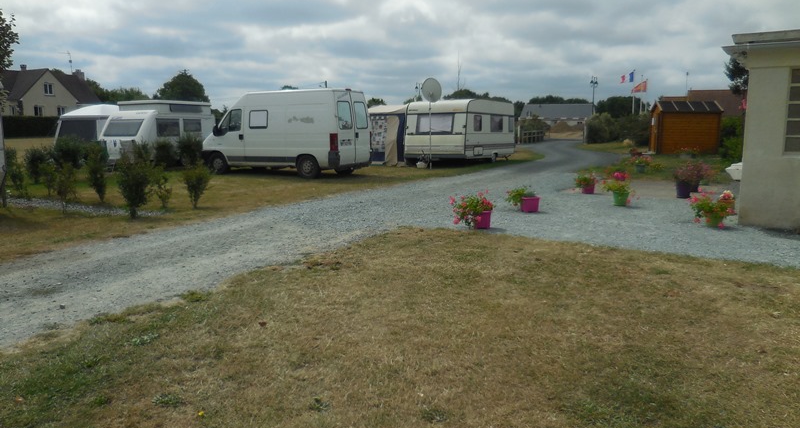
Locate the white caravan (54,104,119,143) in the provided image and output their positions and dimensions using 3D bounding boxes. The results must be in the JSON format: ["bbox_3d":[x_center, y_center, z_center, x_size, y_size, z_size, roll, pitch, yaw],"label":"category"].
[{"bbox_3d":[-12.471,-3.482,25.554,2.500,2.460,4.000,5,9,32],"label":"white caravan"}]

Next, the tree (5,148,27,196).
[{"bbox_3d":[-8.099,-0.888,12.202,0.500,1.000,0.500,0,8,0],"label":"tree"}]

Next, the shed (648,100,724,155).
[{"bbox_3d":[14.673,-4.435,29.742,3.000,2.620,2.400,1,8,12],"label":"shed"}]

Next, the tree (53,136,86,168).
[{"bbox_3d":[-12.184,-2.267,21.300,1.191,1.180,1.131,-5,9,-29],"label":"tree"}]

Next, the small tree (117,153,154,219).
[{"bbox_3d":[-3.991,-0.419,8.686,0.550,1.000,0.550,0,8,0],"label":"small tree"}]

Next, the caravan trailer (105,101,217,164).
[{"bbox_3d":[-9.681,-3.194,23.164,2.100,2.550,3.800,4,9,30],"label":"caravan trailer"}]

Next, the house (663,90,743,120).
[{"bbox_3d":[35.022,-10.908,64.139,12.000,5.700,8.500,0,8,0],"label":"house"}]

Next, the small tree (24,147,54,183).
[{"bbox_3d":[-9.510,-1.276,15.200,0.700,1.000,0.665,-5,9,-32],"label":"small tree"}]

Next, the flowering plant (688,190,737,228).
[{"bbox_3d":[4.166,-0.070,7.702,0.600,0.470,0.550,0,8,0],"label":"flowering plant"}]

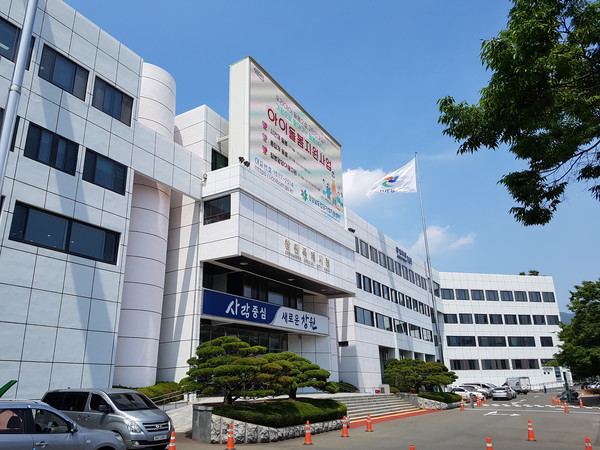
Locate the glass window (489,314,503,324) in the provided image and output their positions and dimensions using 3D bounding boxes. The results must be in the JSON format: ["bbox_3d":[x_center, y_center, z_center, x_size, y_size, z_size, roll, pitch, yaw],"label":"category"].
[{"bbox_3d":[35.119,16.919,80.630,2.482,1.688,0.200,4,-21,-15],"label":"glass window"}]

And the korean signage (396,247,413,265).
[{"bbox_3d":[14.886,4.597,63.476,0.150,1.370,6.606,-13,-23,28],"label":"korean signage"}]

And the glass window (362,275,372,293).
[{"bbox_3d":[7.598,6.740,50.746,0.200,1.640,2.185,-13,-23,29],"label":"glass window"}]

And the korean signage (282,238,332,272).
[{"bbox_3d":[0.728,2.326,32.954,0.120,1.125,6.557,-13,-23,28],"label":"korean signage"}]

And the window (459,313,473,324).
[{"bbox_3d":[29.155,16.533,79.061,2.529,1.716,0.200,4,-21,-15],"label":"window"}]

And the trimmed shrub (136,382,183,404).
[{"bbox_3d":[-7.110,8.586,22.916,1.300,1.000,2.300,-13,-23,28],"label":"trimmed shrub"}]

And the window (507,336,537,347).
[{"bbox_3d":[38.102,20.110,77.394,5.346,1.654,0.150,3,-20,-14],"label":"window"}]

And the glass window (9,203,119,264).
[{"bbox_3d":[-10.577,0.526,20.769,0.200,1.694,5.187,-13,-23,29],"label":"glass window"}]

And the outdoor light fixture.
[{"bbox_3d":[-3.453,-3.888,27.954,0.300,0.400,0.850,-13,-23,28],"label":"outdoor light fixture"}]

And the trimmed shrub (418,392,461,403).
[{"bbox_3d":[11.378,13.970,36.500,2.400,0.800,4.200,-13,-23,28],"label":"trimmed shrub"}]

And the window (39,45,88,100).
[{"bbox_3d":[-11.599,-7.434,22.238,0.200,1.820,2.399,-13,-23,29],"label":"window"}]

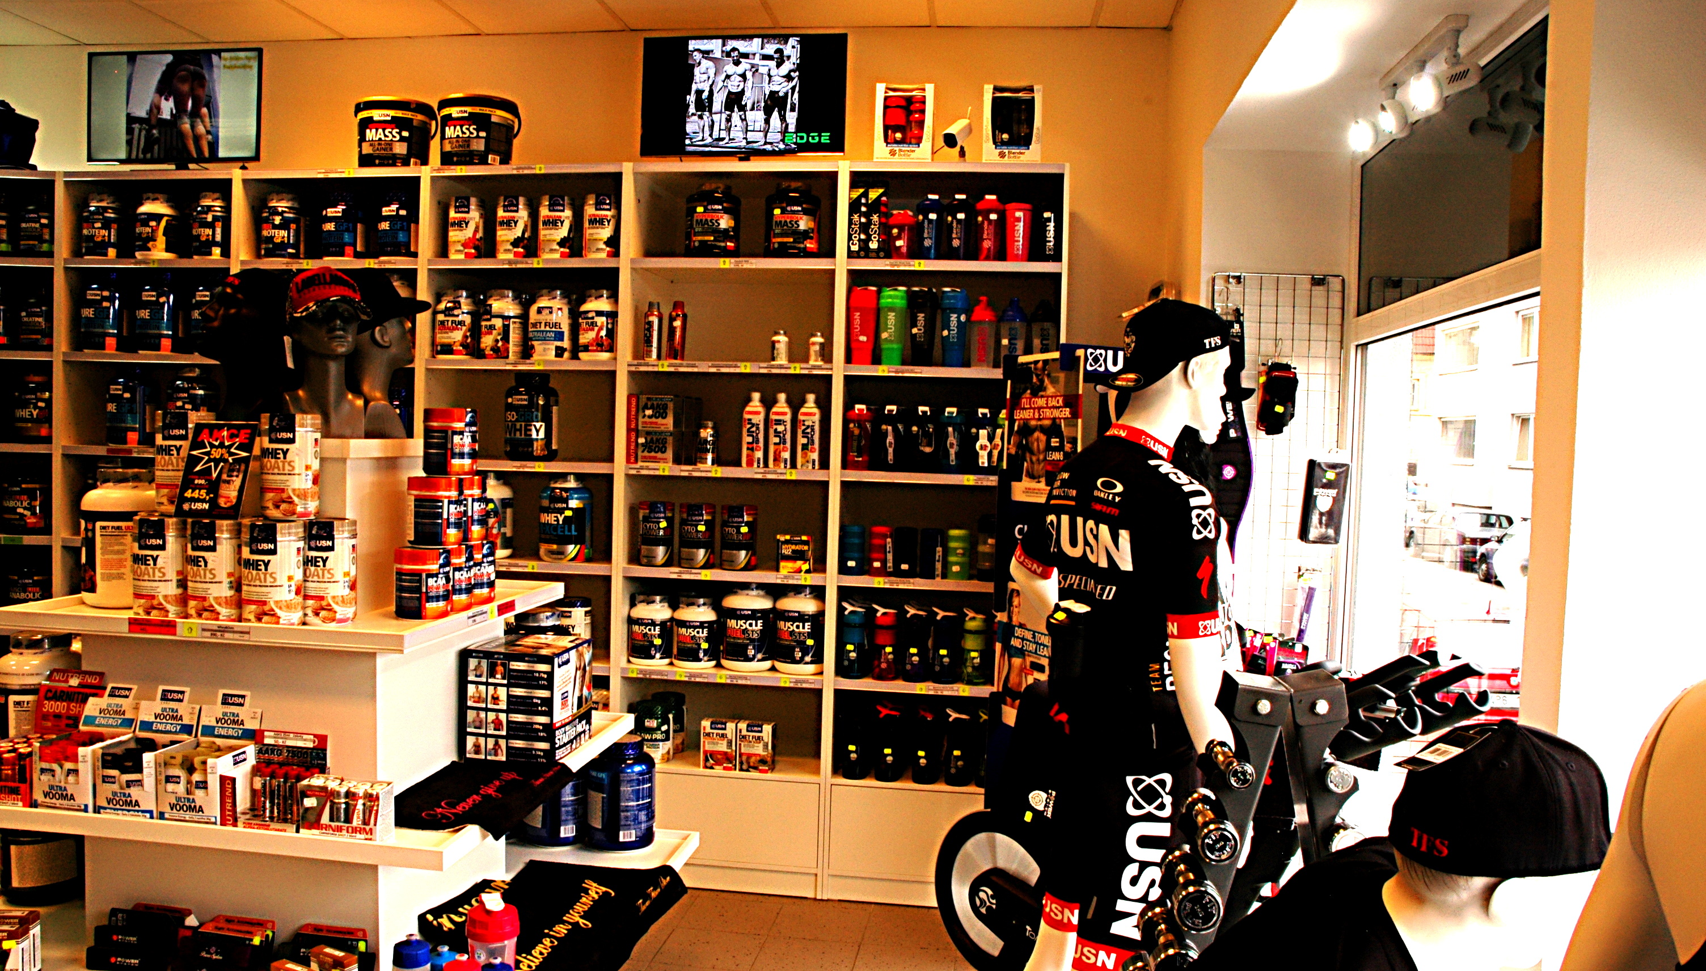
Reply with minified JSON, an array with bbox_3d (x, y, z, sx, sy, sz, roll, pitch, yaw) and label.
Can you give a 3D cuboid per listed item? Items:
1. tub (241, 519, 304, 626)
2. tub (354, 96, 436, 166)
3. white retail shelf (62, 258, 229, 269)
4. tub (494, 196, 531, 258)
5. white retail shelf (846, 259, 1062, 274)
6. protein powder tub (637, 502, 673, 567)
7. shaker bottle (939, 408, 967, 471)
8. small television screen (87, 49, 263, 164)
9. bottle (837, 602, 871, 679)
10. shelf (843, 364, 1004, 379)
[{"bbox_3d":[-1.262,0.186,2.784,0.125,0.223,0.125,2,3,-4],"label":"tub"},{"bbox_3d":[-1.693,-1.307,4.723,0.271,0.261,0.271,2,2,0],"label":"tub"},{"bbox_3d":[-2.617,-0.832,4.940,0.681,0.036,0.346,2,2,8],"label":"white retail shelf"},{"bbox_3d":[-1.230,-0.934,4.619,0.125,0.222,0.125,2,2,0],"label":"tub"},{"bbox_3d":[0.358,-0.744,4.460,0.727,0.037,0.280,2,2,8],"label":"white retail shelf"},{"bbox_3d":[-0.703,0.172,4.542,0.129,0.225,0.129,2,2,-2],"label":"protein powder tub"},{"bbox_3d":[0.348,-0.159,4.421,0.093,0.225,0.093,2,2,8],"label":"shaker bottle"},{"bbox_3d":[-2.564,-1.434,4.868,0.717,0.420,0.070,2,2,8],"label":"small television screen"},{"bbox_3d":[0.007,0.566,4.683,0.102,0.277,0.100,2,3,6],"label":"bottle"},{"bbox_3d":[0.344,-0.384,4.471,0.721,0.031,0.310,2,2,8],"label":"shelf"}]

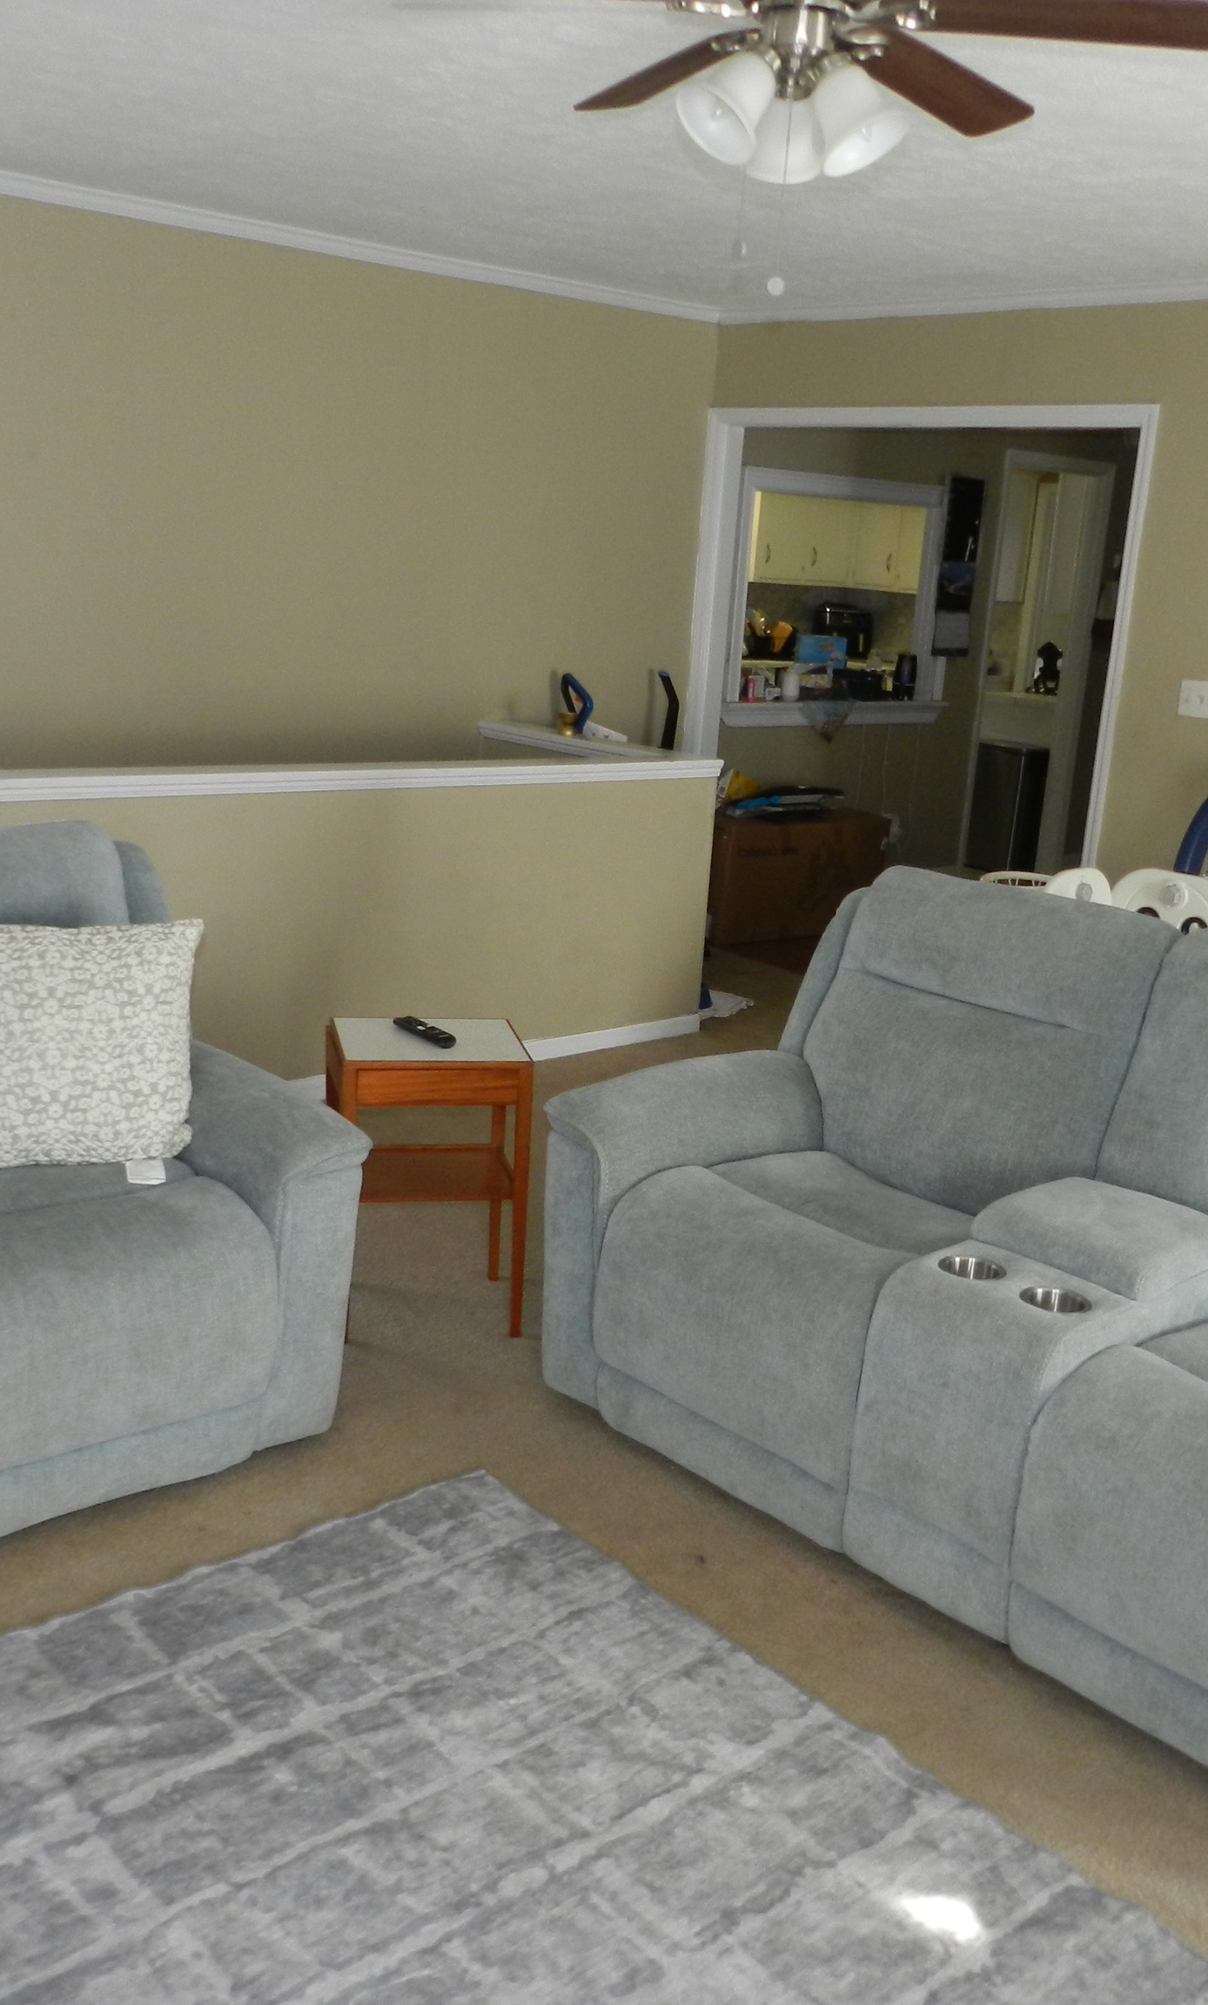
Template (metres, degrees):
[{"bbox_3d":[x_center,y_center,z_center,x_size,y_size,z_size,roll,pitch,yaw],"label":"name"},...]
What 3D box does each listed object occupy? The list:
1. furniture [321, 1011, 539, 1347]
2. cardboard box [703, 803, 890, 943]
[{"bbox_3d":[-0.377,0.368,3.728,0.374,0.603,0.313,1,15,-14],"label":"furniture"},{"bbox_3d":[0.776,-0.575,7.862,1.004,0.512,0.340,-8,19,-39],"label":"cardboard box"}]

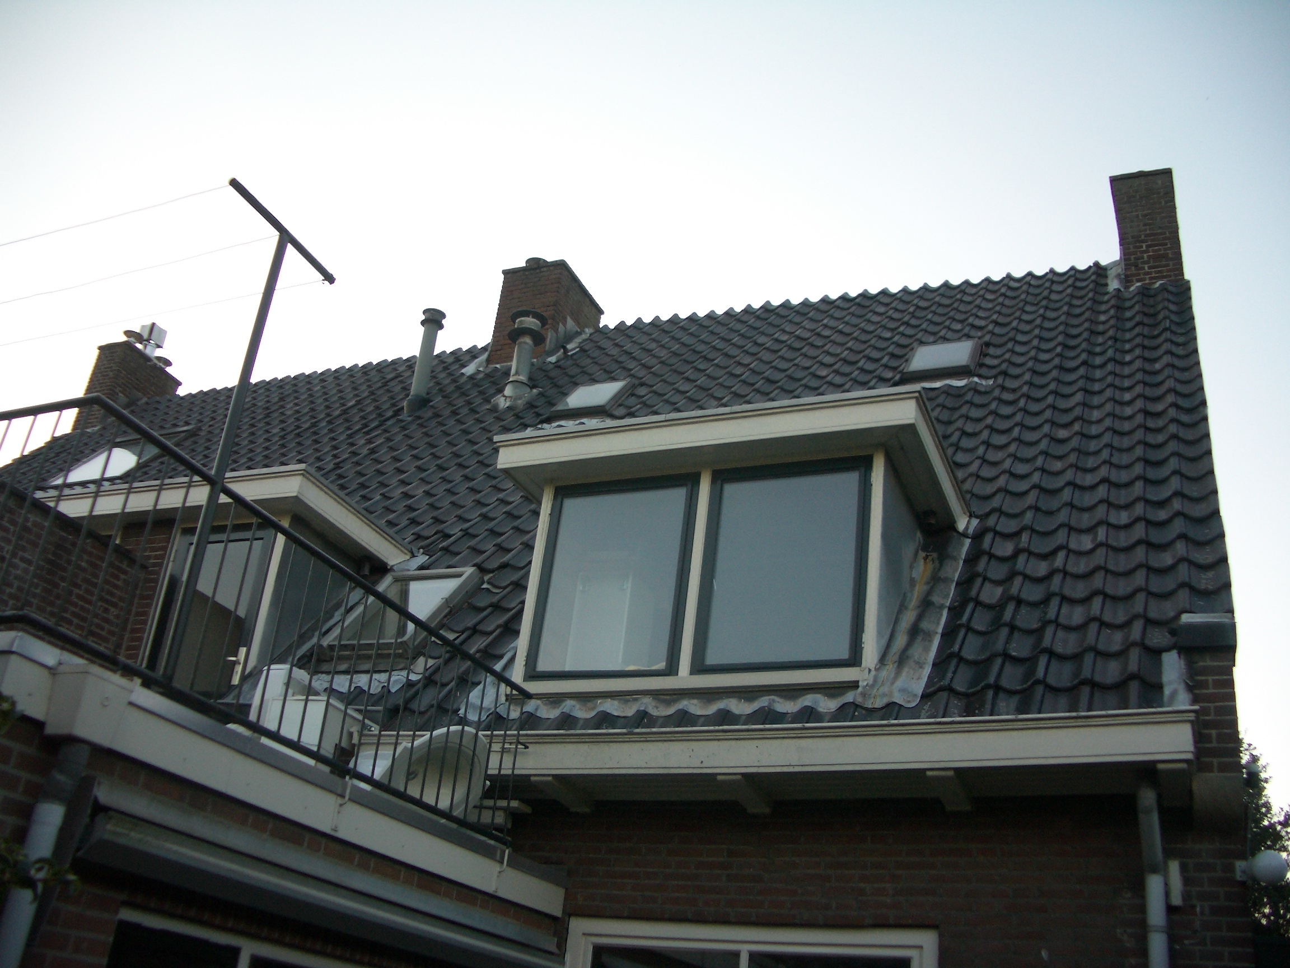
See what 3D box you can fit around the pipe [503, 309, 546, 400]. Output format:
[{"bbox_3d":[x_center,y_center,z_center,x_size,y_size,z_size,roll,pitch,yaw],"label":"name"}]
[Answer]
[{"bbox_3d":[-1.178,-1.233,12.683,0.350,1.028,0.350,5,-26,2],"label":"pipe"}]

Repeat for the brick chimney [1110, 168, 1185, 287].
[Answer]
[{"bbox_3d":[4.725,-2.041,12.183,0.546,1.293,1.166,-5,-28,22],"label":"brick chimney"}]

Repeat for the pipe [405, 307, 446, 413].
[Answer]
[{"bbox_3d":[-2.230,-1.239,13.224,0.238,1.219,0.238,-5,-28,22],"label":"pipe"}]

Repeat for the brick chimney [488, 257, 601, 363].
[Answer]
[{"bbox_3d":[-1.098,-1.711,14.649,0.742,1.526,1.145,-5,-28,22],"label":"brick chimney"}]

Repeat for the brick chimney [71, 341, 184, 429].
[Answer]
[{"bbox_3d":[-6.761,-1.028,17.066,0.562,1.293,1.187,-5,-28,22],"label":"brick chimney"}]

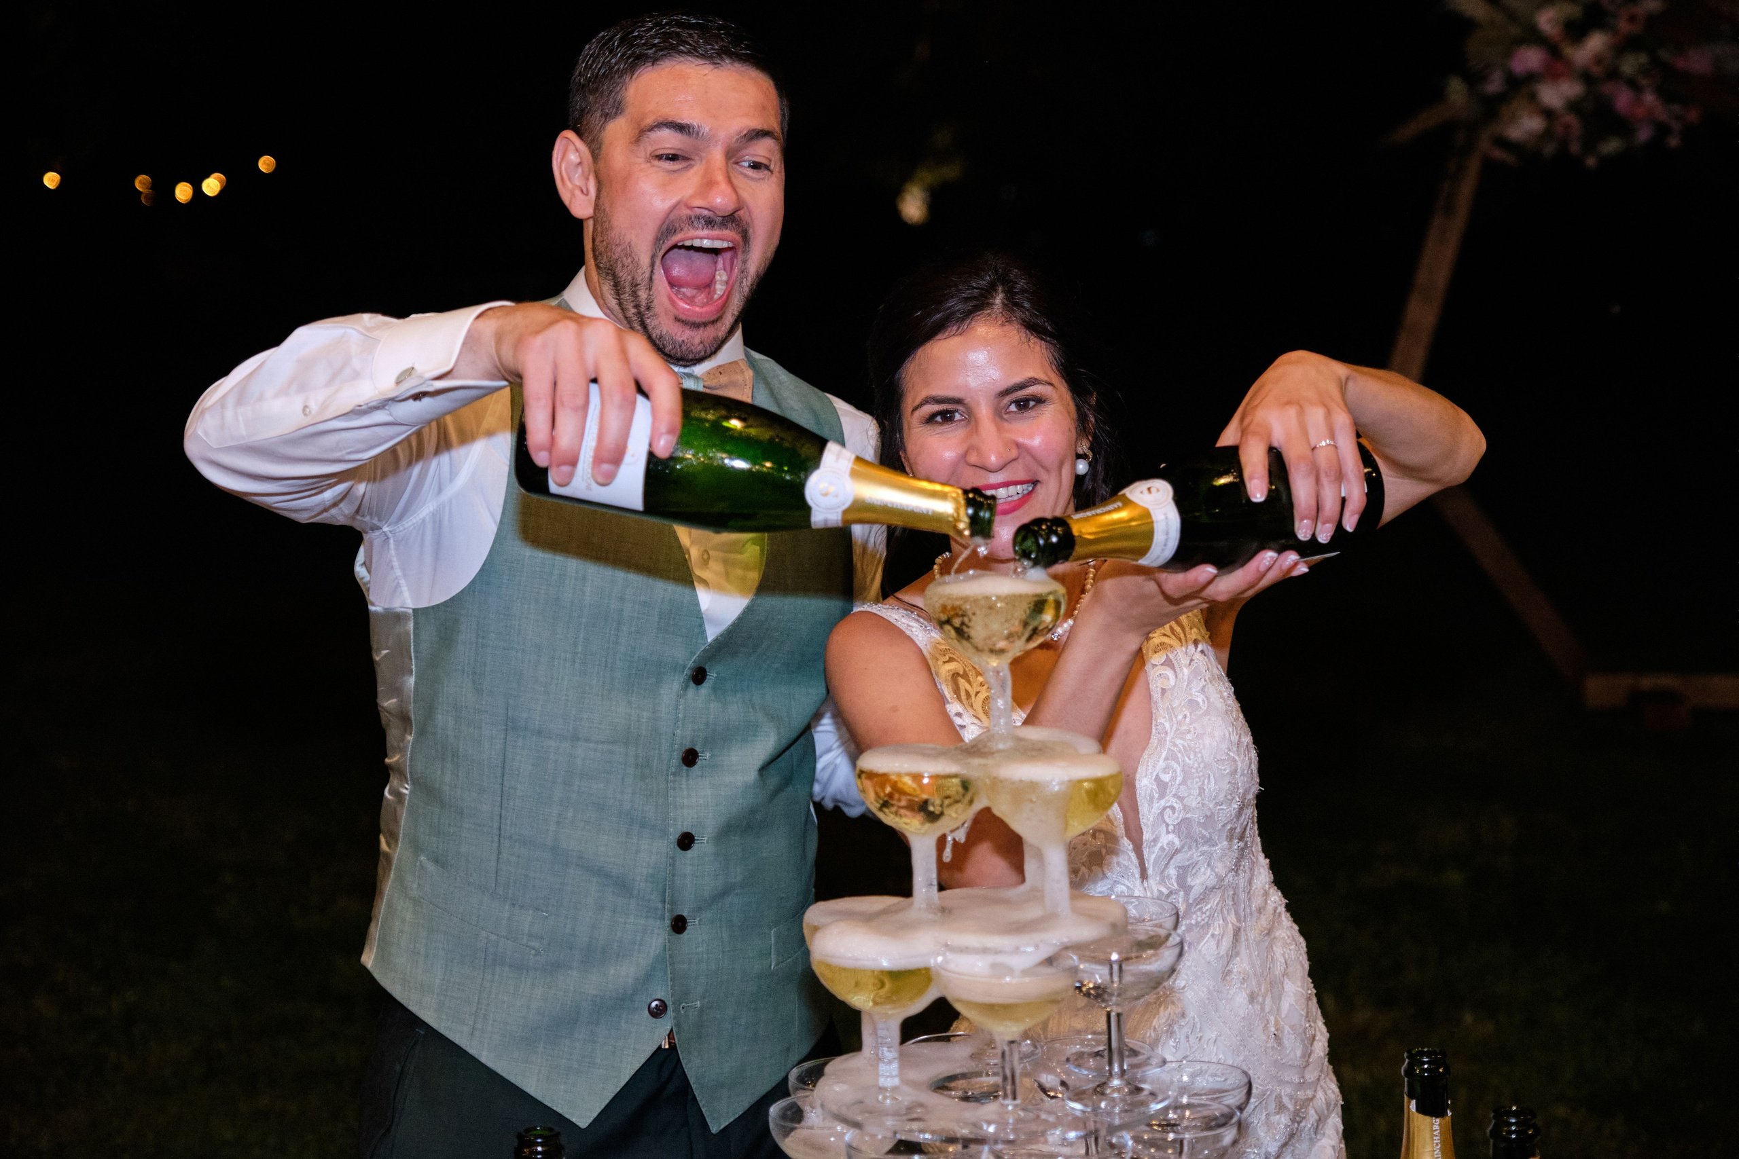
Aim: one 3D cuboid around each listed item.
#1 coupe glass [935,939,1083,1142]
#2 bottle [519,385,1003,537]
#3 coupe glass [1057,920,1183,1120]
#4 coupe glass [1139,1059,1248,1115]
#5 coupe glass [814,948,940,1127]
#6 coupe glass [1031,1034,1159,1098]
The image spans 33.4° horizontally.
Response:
[{"bbox_3d":[0.091,0.304,1.886,0.094,0.109,0.094,-2,5,0],"label":"coupe glass"},{"bbox_3d":[-0.071,-0.070,1.919,0.315,0.088,0.088,10,5,-3],"label":"bottle"},{"bbox_3d":[0.165,0.296,1.944,0.094,0.109,0.094,-2,5,0],"label":"coupe glass"},{"bbox_3d":[0.218,0.398,1.998,0.094,0.109,0.094,-2,5,0],"label":"coupe glass"},{"bbox_3d":[0.011,0.302,1.942,0.094,0.109,0.094,-2,5,0],"label":"coupe glass"},{"bbox_3d":[0.162,0.393,2.077,0.094,0.109,0.094,-2,5,0],"label":"coupe glass"}]

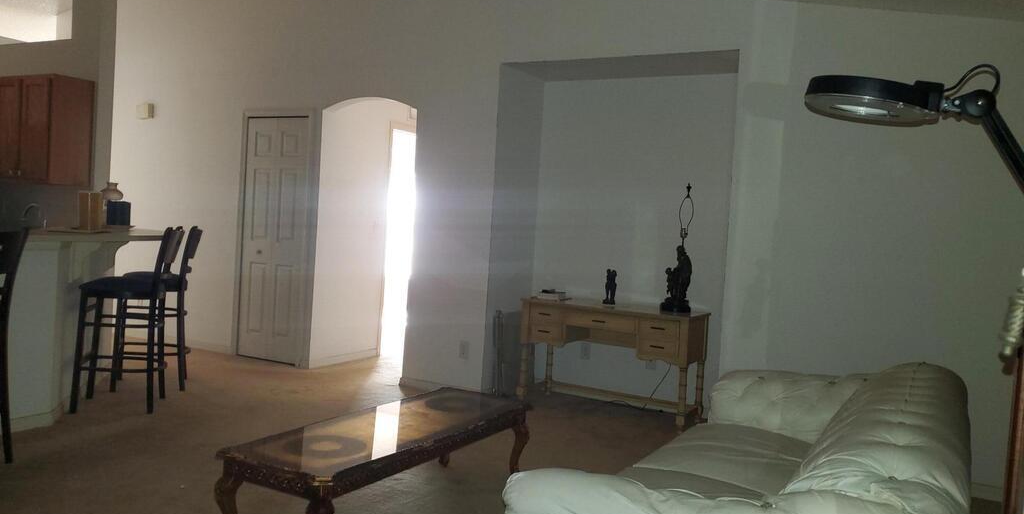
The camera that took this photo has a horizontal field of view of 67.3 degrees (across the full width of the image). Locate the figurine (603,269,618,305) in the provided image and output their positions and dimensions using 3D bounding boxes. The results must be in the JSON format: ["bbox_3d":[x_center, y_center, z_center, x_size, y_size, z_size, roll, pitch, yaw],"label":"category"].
[{"bbox_3d":[0.719,0.216,5.576,0.090,0.251,0.070,4,2,25],"label":"figurine"}]

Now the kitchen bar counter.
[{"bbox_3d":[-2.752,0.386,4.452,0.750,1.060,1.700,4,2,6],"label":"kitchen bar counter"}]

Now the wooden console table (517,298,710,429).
[{"bbox_3d":[0.699,0.715,5.441,1.255,0.737,0.451,5,3,32],"label":"wooden console table"}]

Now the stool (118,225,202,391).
[{"bbox_3d":[-2.461,0.338,5.352,0.500,1.120,0.430,3,2,-19],"label":"stool"}]

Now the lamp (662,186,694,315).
[{"bbox_3d":[1.160,-0.069,5.355,0.190,0.889,0.150,5,3,32],"label":"lamp"}]

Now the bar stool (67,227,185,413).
[{"bbox_3d":[-2.372,0.361,4.767,0.500,1.130,0.430,3,2,-15],"label":"bar stool"}]

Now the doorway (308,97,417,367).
[{"bbox_3d":[-1.152,-0.148,6.079,0.880,2.190,0.140,4,2,26],"label":"doorway"}]

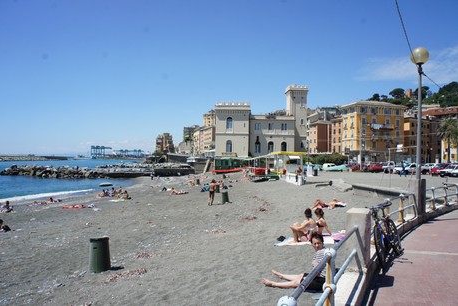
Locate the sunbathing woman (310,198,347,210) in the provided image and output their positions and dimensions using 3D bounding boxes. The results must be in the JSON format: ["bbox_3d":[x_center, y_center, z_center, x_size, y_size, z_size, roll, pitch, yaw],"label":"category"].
[{"bbox_3d":[3.900,1.960,13.500,1.550,0.420,0.550,0,-1,-26],"label":"sunbathing woman"}]

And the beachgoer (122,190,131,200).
[{"bbox_3d":[-9.008,3.681,30.000,0.850,0.800,0.500,0,-1,6],"label":"beachgoer"}]

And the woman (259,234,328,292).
[{"bbox_3d":[1.020,1.600,5.400,1.080,0.860,0.520,0,-1,25],"label":"woman"}]

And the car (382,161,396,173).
[{"bbox_3d":[22.186,1.998,47.500,1.650,1.550,3.900,-1,-1,37],"label":"car"}]

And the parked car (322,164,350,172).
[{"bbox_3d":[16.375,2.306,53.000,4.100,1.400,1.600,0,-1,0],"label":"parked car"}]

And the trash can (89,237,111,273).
[{"bbox_3d":[-3.323,2.616,8.900,0.540,0.790,0.540,0,-1,0],"label":"trash can"}]

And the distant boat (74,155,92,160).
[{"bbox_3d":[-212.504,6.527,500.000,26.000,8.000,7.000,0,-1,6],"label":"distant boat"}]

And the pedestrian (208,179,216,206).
[{"bbox_3d":[-1.128,2.622,23.000,0.500,1.720,0.420,0,-1,14],"label":"pedestrian"}]

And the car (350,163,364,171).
[{"bbox_3d":[19.807,2.218,52.000,3.900,1.400,1.620,0,-1,-37],"label":"car"}]

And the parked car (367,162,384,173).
[{"bbox_3d":[21.223,2.090,49.000,3.900,1.420,1.650,0,-1,-37],"label":"parked car"}]

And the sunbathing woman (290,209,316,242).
[{"bbox_3d":[1.959,1.914,9.100,0.730,0.870,0.450,0,-1,9],"label":"sunbathing woman"}]

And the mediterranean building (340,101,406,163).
[{"bbox_3d":[44.300,-5.950,106.800,19.500,19.100,9.000,0,-1,-21],"label":"mediterranean building"}]

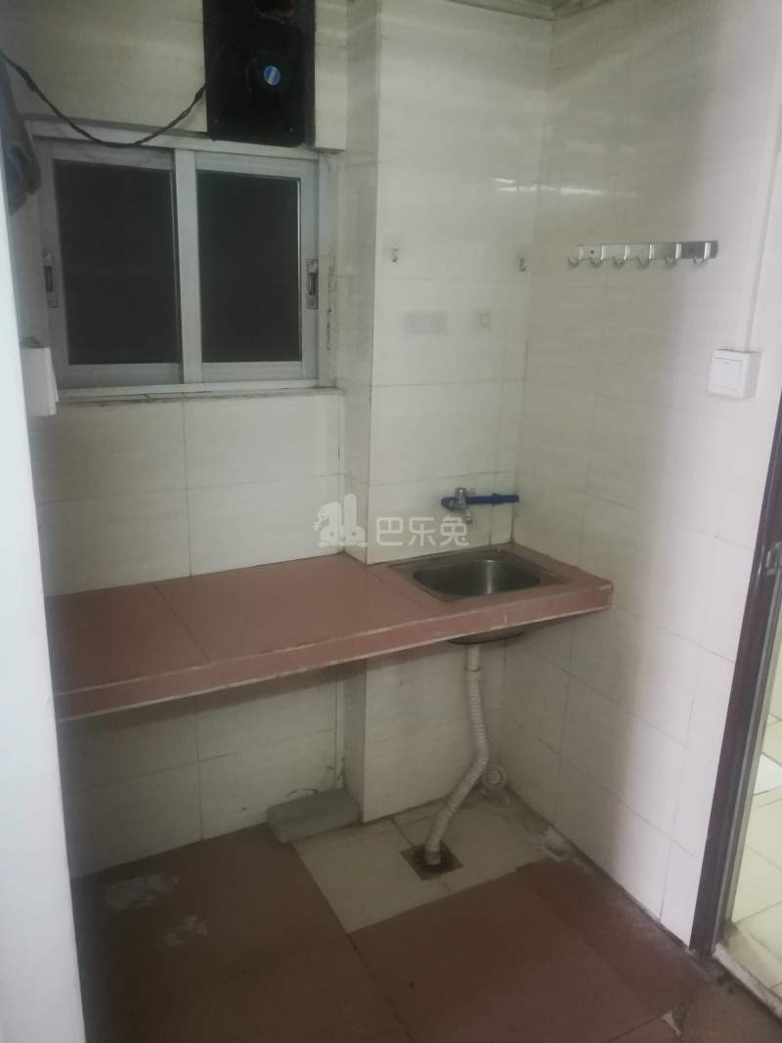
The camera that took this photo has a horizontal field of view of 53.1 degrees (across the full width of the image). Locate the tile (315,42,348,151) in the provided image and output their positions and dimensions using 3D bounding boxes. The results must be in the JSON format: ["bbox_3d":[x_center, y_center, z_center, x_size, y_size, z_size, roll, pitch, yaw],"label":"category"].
[{"bbox_3d":[-0.139,-0.977,1.811,0.082,0.212,0.010,-7,18,-27],"label":"tile"}]

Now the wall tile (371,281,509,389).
[{"bbox_3d":[0.127,-0.475,1.977,0.390,0.249,0.010,-7,19,-28],"label":"wall tile"}]

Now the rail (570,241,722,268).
[{"bbox_3d":[0.534,-0.587,1.724,0.036,0.055,0.411,-7,19,-28],"label":"rail"}]

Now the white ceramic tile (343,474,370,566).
[{"bbox_3d":[-0.083,-0.003,2.072,0.011,0.222,0.124,-7,19,-28],"label":"white ceramic tile"}]

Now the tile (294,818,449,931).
[{"bbox_3d":[-0.058,0.917,2.053,0.285,0.010,0.330,-7,18,-27],"label":"tile"}]

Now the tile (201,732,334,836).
[{"bbox_3d":[-0.340,0.733,2.210,0.397,0.245,0.010,-7,18,-27],"label":"tile"}]

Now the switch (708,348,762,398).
[{"bbox_3d":[0.678,-0.292,1.549,0.034,0.086,0.086,-7,18,-27],"label":"switch"}]

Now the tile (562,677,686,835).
[{"bbox_3d":[0.579,0.584,1.990,0.010,0.250,0.402,-7,18,-27],"label":"tile"}]

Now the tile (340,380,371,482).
[{"bbox_3d":[-0.081,-0.226,1.986,0.010,0.245,0.138,-7,18,-27],"label":"tile"}]

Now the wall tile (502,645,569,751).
[{"bbox_3d":[0.409,0.492,2.264,0.010,0.244,0.282,-7,19,-28],"label":"wall tile"}]

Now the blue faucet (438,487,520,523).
[{"bbox_3d":[0.270,-0.061,2.113,0.265,0.090,0.120,-7,19,-28],"label":"blue faucet"}]

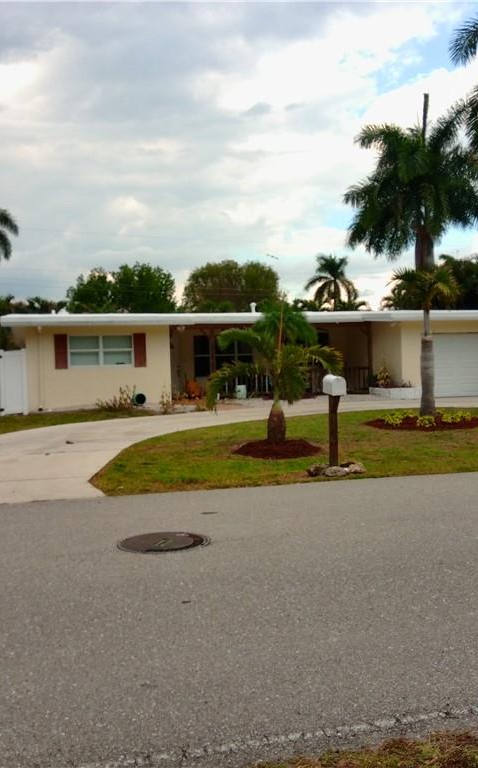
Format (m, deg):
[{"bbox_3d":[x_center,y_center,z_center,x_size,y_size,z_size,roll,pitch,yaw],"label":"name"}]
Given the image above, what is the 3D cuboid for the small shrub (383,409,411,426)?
[{"bbox_3d":[3.339,0.706,16.200,0.570,0.380,0.550,-2,2,-15],"label":"small shrub"}]

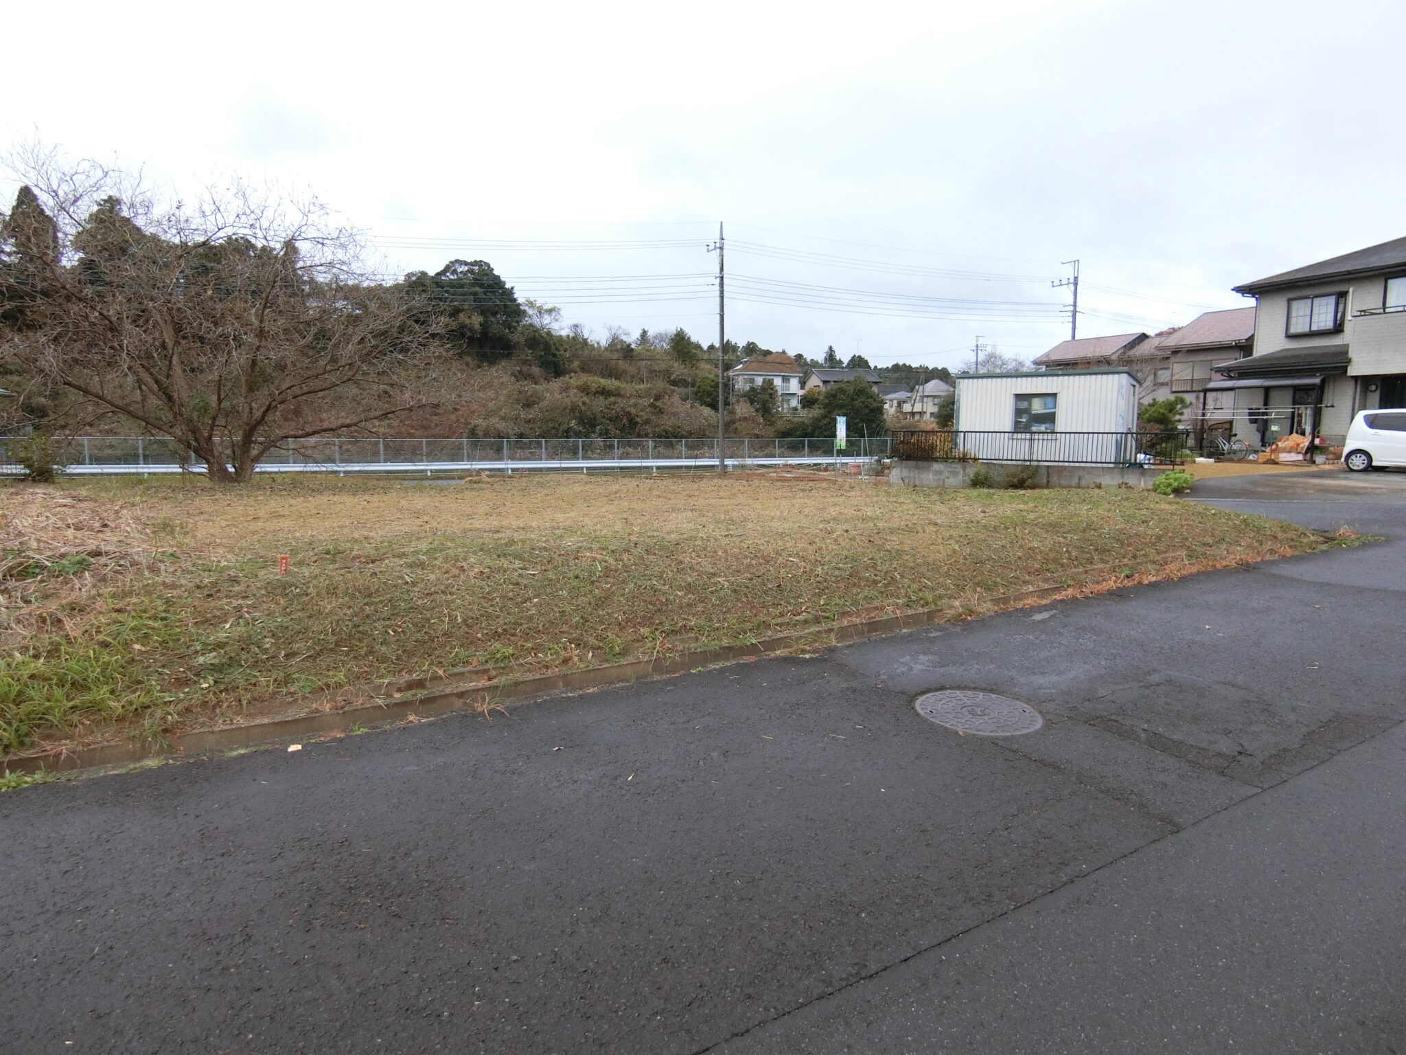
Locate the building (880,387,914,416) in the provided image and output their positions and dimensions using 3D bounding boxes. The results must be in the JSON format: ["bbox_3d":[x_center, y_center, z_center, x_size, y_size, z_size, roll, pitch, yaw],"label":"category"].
[{"bbox_3d":[37.599,-22.493,148.408,7.800,7.300,7.500,0,6,0],"label":"building"}]

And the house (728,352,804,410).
[{"bbox_3d":[9.640,-21.657,115.289,9.800,8.700,8.600,0,7,-4],"label":"house"}]

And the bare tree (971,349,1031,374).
[{"bbox_3d":[31.068,-13.642,80.976,7.800,10.200,7.500,2,7,20],"label":"bare tree"}]

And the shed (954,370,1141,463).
[{"bbox_3d":[9.938,-3.068,22.449,4.400,2.650,2.300,4,8,34],"label":"shed"}]

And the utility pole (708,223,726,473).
[{"bbox_3d":[0.734,-9.412,41.351,0.600,12.980,1.900,-3,7,-22],"label":"utility pole"}]

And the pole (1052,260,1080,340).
[{"bbox_3d":[23.552,-10.528,50.840,0.700,13.400,2.100,-3,7,-22],"label":"pole"}]

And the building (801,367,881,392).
[{"bbox_3d":[23.553,-23.003,130.233,10.500,7.800,7.600,-1,7,-11],"label":"building"}]

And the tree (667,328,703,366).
[{"bbox_3d":[-2.021,-19.642,86.331,4.300,5.200,4.300,0,6,0],"label":"tree"}]

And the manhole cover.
[{"bbox_3d":[1.496,1.004,4.200,0.650,0.040,0.650,0,6,0],"label":"manhole cover"}]

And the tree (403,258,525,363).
[{"bbox_3d":[-18.278,-15.862,59.587,9.100,9.600,8.800,-2,7,-15],"label":"tree"}]

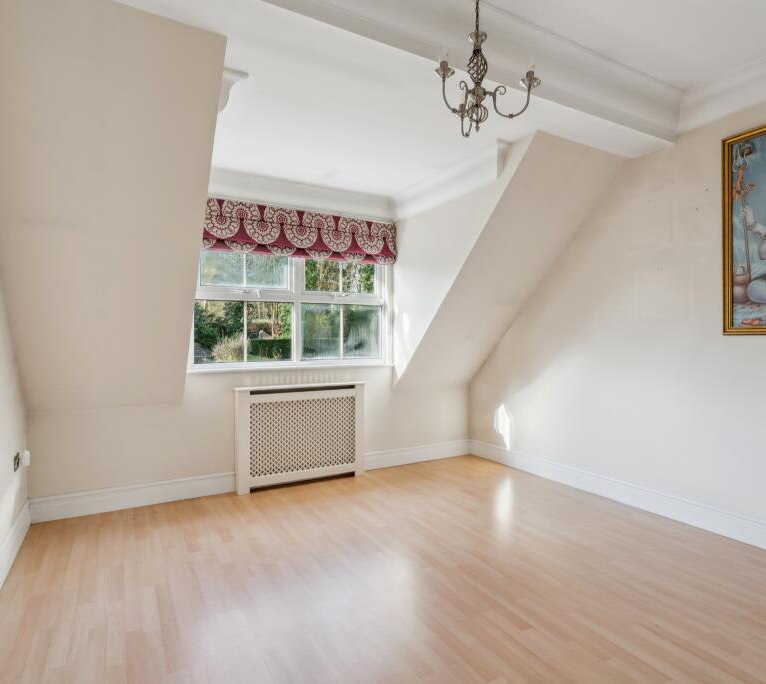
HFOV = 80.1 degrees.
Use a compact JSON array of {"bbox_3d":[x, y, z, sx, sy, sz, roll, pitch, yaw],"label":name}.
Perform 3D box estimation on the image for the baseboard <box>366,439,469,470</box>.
[{"bbox_3d":[0.372,1.104,4.482,1.280,0.162,0.022,0,0,-30],"label":"baseboard"}]

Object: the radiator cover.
[{"bbox_3d":[-0.664,0.772,3.819,1.120,0.825,0.155,0,0,-30],"label":"radiator cover"}]

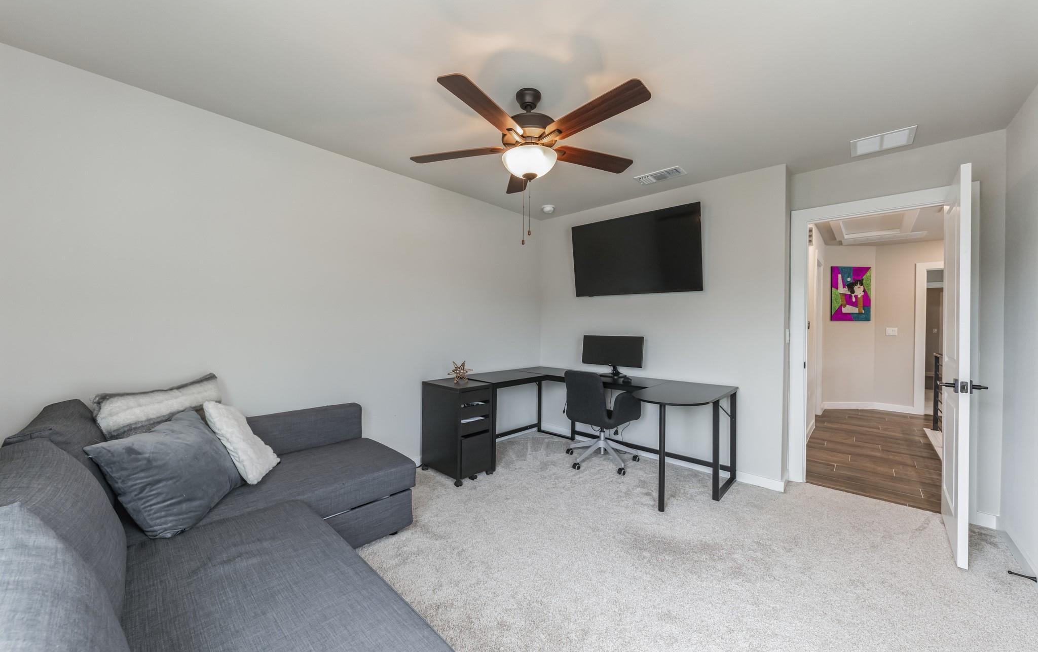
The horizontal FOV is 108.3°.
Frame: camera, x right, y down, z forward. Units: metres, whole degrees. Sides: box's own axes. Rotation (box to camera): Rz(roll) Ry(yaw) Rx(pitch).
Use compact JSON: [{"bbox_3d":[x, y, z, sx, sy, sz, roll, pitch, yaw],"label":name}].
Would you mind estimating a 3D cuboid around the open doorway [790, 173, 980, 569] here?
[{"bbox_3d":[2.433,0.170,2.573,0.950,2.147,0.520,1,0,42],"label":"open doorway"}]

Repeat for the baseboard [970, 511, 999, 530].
[{"bbox_3d":[2.889,1.203,2.309,0.105,0.090,0.020,1,0,42],"label":"baseboard"}]

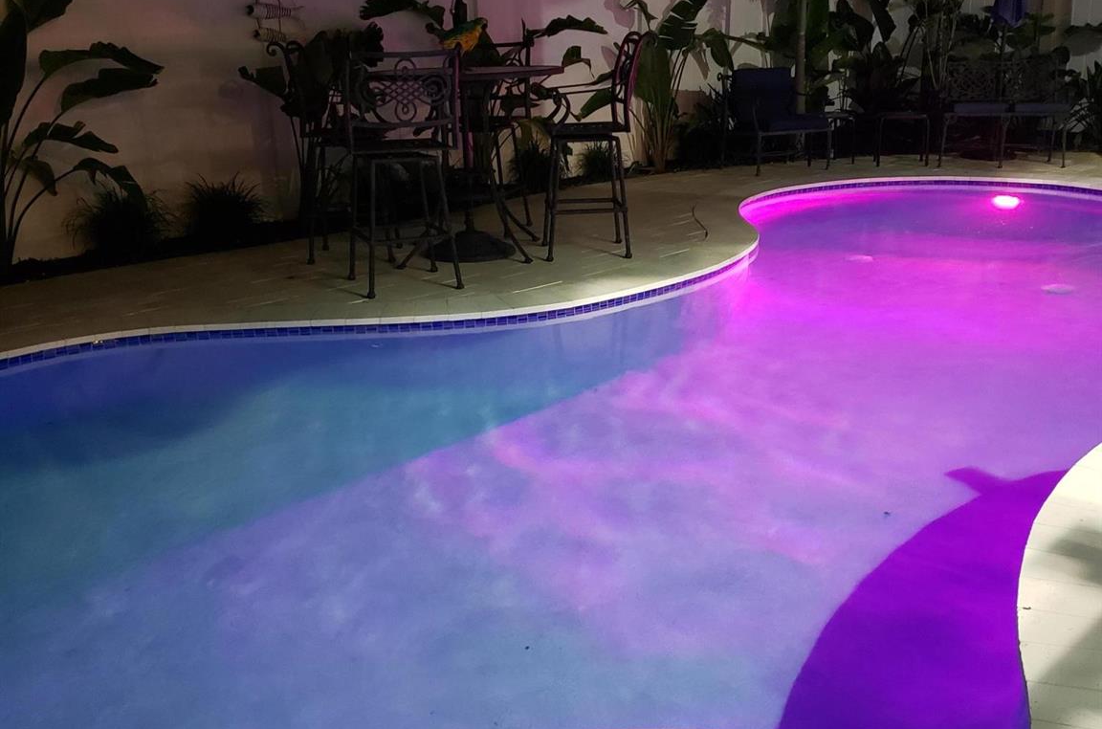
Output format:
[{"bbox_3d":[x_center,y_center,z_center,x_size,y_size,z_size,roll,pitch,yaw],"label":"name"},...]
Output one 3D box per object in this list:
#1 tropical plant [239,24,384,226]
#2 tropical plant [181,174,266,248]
[{"bbox_3d":[-1.599,-1.569,7.377,0.820,1.320,0.550,-17,25,-40],"label":"tropical plant"},{"bbox_3d":[-2.140,-1.029,7.227,0.480,0.400,0.420,-17,25,-40],"label":"tropical plant"}]

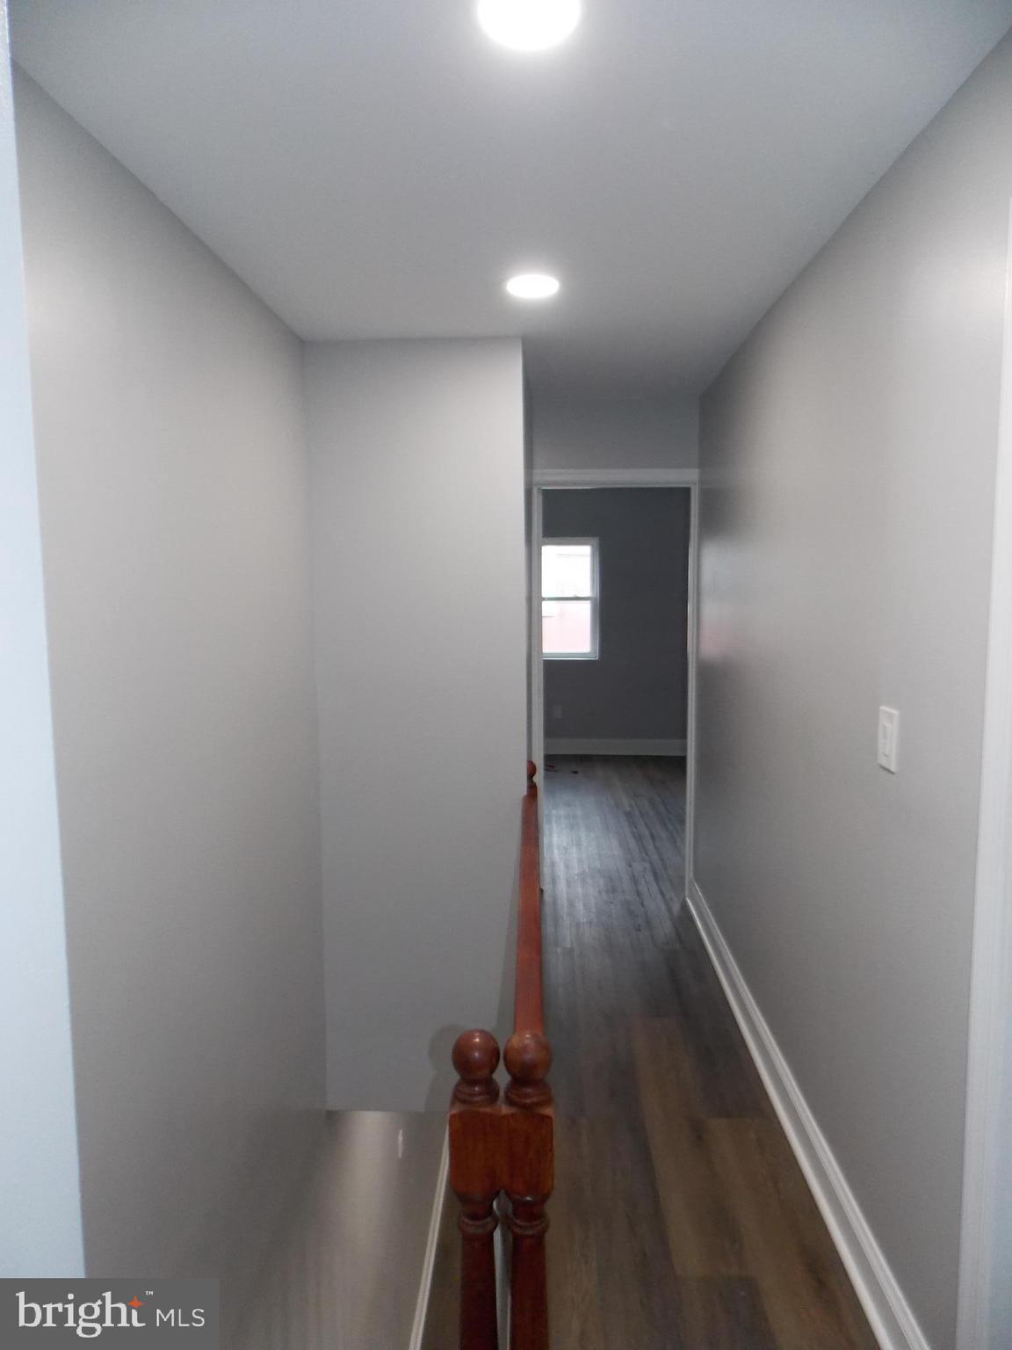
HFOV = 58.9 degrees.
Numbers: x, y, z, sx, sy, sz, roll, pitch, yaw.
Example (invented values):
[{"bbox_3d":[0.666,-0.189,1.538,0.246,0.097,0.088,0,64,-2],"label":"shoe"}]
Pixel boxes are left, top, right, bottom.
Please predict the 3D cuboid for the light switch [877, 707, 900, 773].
[{"bbox_3d":[0.800,0.136,1.876,0.014,0.121,0.077,0,7,3],"label":"light switch"}]

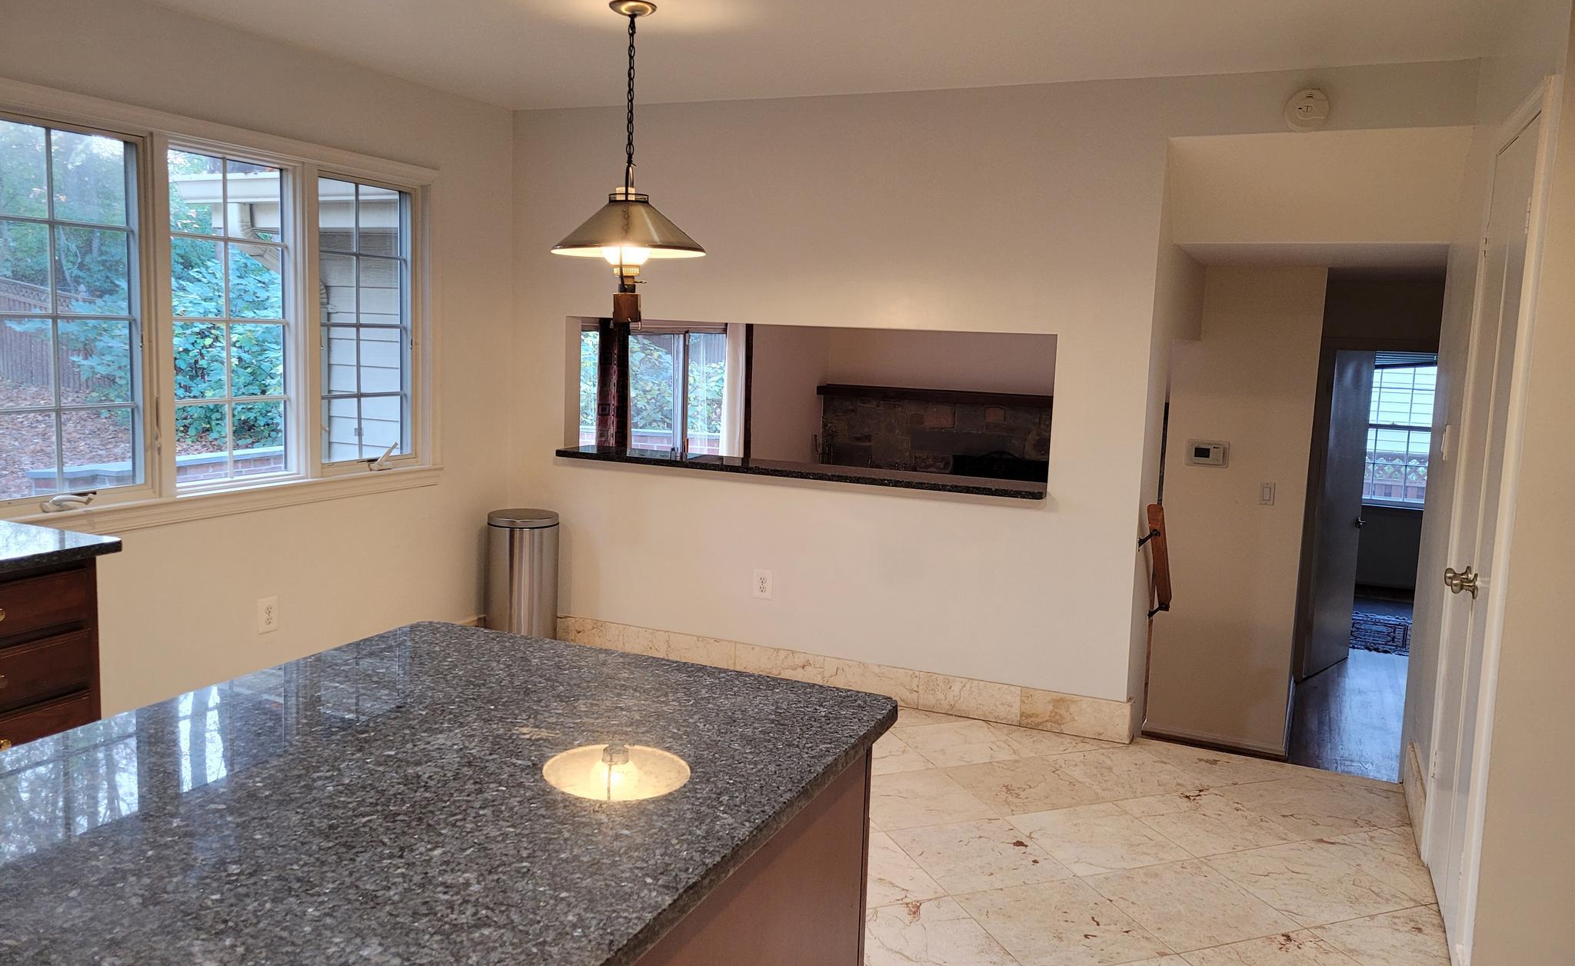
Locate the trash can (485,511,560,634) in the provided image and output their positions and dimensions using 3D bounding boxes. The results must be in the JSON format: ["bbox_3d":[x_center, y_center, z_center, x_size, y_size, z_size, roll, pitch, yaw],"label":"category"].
[{"bbox_3d":[-1.148,0.477,5.141,0.300,0.678,0.300,1,7,-6],"label":"trash can"}]

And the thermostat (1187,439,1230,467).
[{"bbox_3d":[2.114,-0.145,5.952,0.195,0.134,0.033,5,7,23],"label":"thermostat"}]

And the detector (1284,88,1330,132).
[{"bbox_3d":[1.751,-1.256,3.984,0.138,0.138,0.045,5,7,23],"label":"detector"}]

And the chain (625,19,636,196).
[{"bbox_3d":[-0.469,-1.137,3.553,0.026,0.515,0.026,5,7,23],"label":"chain"}]

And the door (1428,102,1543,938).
[{"bbox_3d":[1.780,0.141,3.002,0.040,2.014,0.741,5,7,23],"label":"door"}]

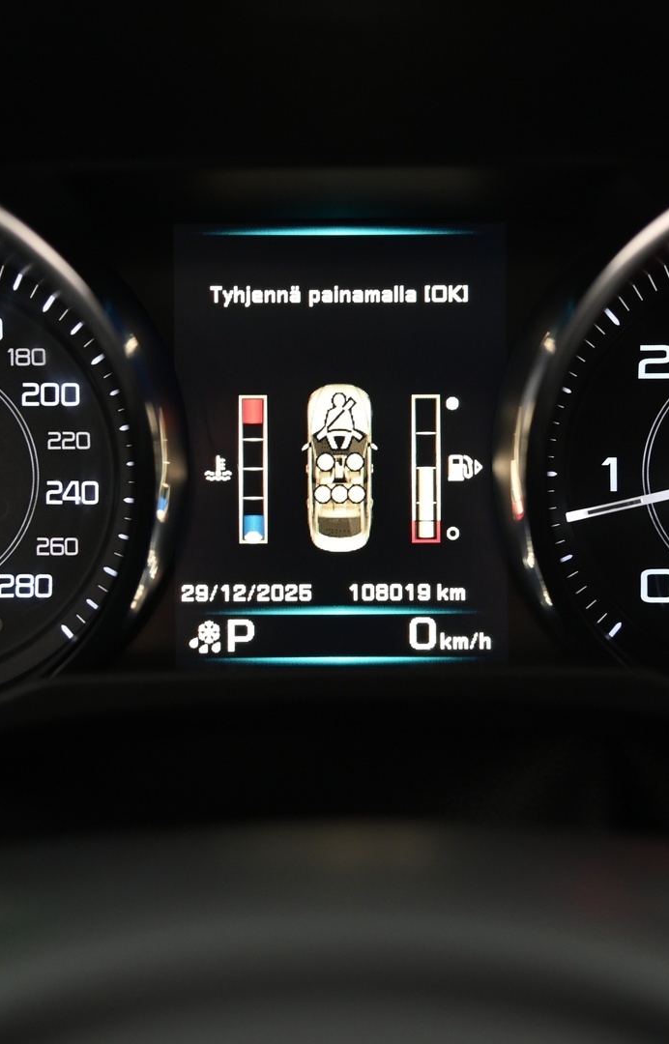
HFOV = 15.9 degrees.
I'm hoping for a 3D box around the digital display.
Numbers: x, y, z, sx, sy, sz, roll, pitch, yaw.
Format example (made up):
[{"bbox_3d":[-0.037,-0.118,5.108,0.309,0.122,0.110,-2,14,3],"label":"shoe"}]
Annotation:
[{"bbox_3d":[0.001,-0.017,0.552,0.076,0.102,0.013,0,1,0],"label":"digital display"}]

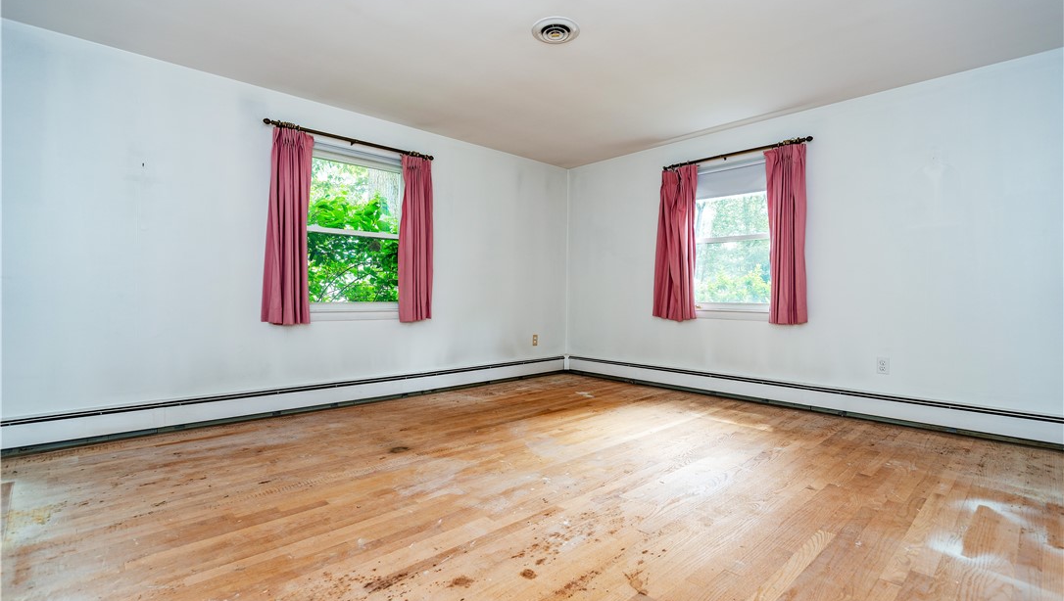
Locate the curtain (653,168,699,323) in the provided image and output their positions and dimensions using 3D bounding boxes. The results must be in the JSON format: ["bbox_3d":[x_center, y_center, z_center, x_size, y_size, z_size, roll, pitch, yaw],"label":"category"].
[{"bbox_3d":[1.341,-0.522,4.391,0.119,1.379,0.408,0,1,-44],"label":"curtain"}]

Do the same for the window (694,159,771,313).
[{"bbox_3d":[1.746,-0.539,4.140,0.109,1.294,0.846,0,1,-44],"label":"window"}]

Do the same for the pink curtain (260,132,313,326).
[{"bbox_3d":[-1.744,-0.526,3.411,0.328,1.384,0.119,0,1,-42],"label":"pink curtain"}]

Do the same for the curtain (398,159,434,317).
[{"bbox_3d":[-0.995,-0.526,4.086,0.304,1.394,0.119,0,1,-42],"label":"curtain"}]

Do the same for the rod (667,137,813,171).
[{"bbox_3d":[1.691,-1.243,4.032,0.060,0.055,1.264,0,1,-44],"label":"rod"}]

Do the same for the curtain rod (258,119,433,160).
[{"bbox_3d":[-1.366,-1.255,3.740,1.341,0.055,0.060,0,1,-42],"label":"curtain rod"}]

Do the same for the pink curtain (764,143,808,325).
[{"bbox_3d":[1.998,-0.513,3.718,0.119,1.384,0.319,0,1,-44],"label":"pink curtain"}]

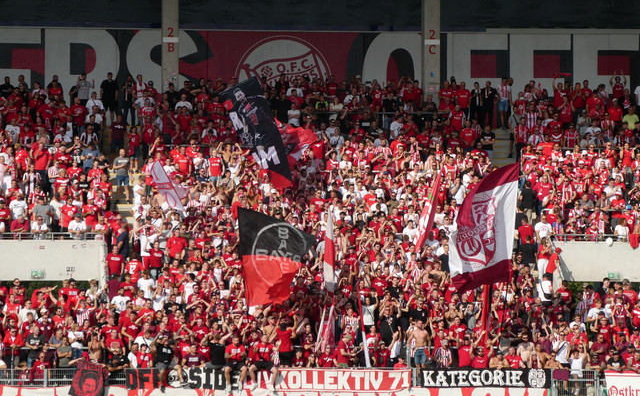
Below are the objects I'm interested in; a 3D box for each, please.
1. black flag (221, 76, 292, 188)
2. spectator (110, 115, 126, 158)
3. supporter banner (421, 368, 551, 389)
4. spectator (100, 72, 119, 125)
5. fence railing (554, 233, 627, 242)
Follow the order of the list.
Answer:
[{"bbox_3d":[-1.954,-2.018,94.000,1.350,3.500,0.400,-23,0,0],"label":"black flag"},{"bbox_3d":[-6.774,-1.926,99.600,0.570,1.760,0.380,0,-2,-7],"label":"spectator"},{"bbox_3d":[4.672,5.064,83.000,3.700,0.580,0.100,0,0,0],"label":"supporter banner"},{"bbox_3d":[-7.400,-3.488,104.000,0.620,1.840,0.360,0,0,-6],"label":"spectator"},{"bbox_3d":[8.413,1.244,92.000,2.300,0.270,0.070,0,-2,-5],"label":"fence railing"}]

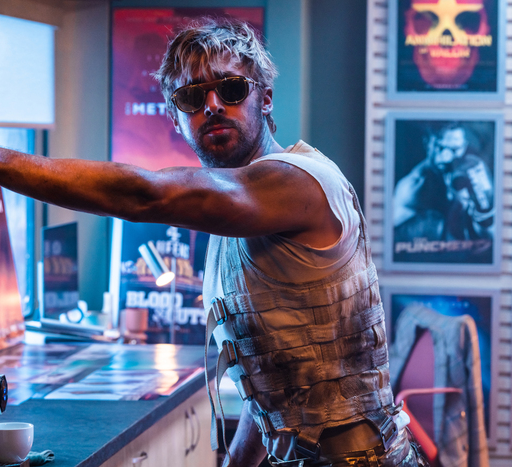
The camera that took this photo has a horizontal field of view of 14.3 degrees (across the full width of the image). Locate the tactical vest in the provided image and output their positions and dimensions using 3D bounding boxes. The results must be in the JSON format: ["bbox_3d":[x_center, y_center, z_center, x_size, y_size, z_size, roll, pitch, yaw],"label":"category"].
[{"bbox_3d":[0.076,0.149,3.420,0.290,0.470,0.410,-11,3,-2],"label":"tactical vest"}]

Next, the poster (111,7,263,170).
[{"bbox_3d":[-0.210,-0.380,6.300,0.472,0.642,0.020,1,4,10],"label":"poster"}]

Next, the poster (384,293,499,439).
[{"bbox_3d":[0.663,0.472,7.300,0.372,0.522,0.020,1,4,10],"label":"poster"}]

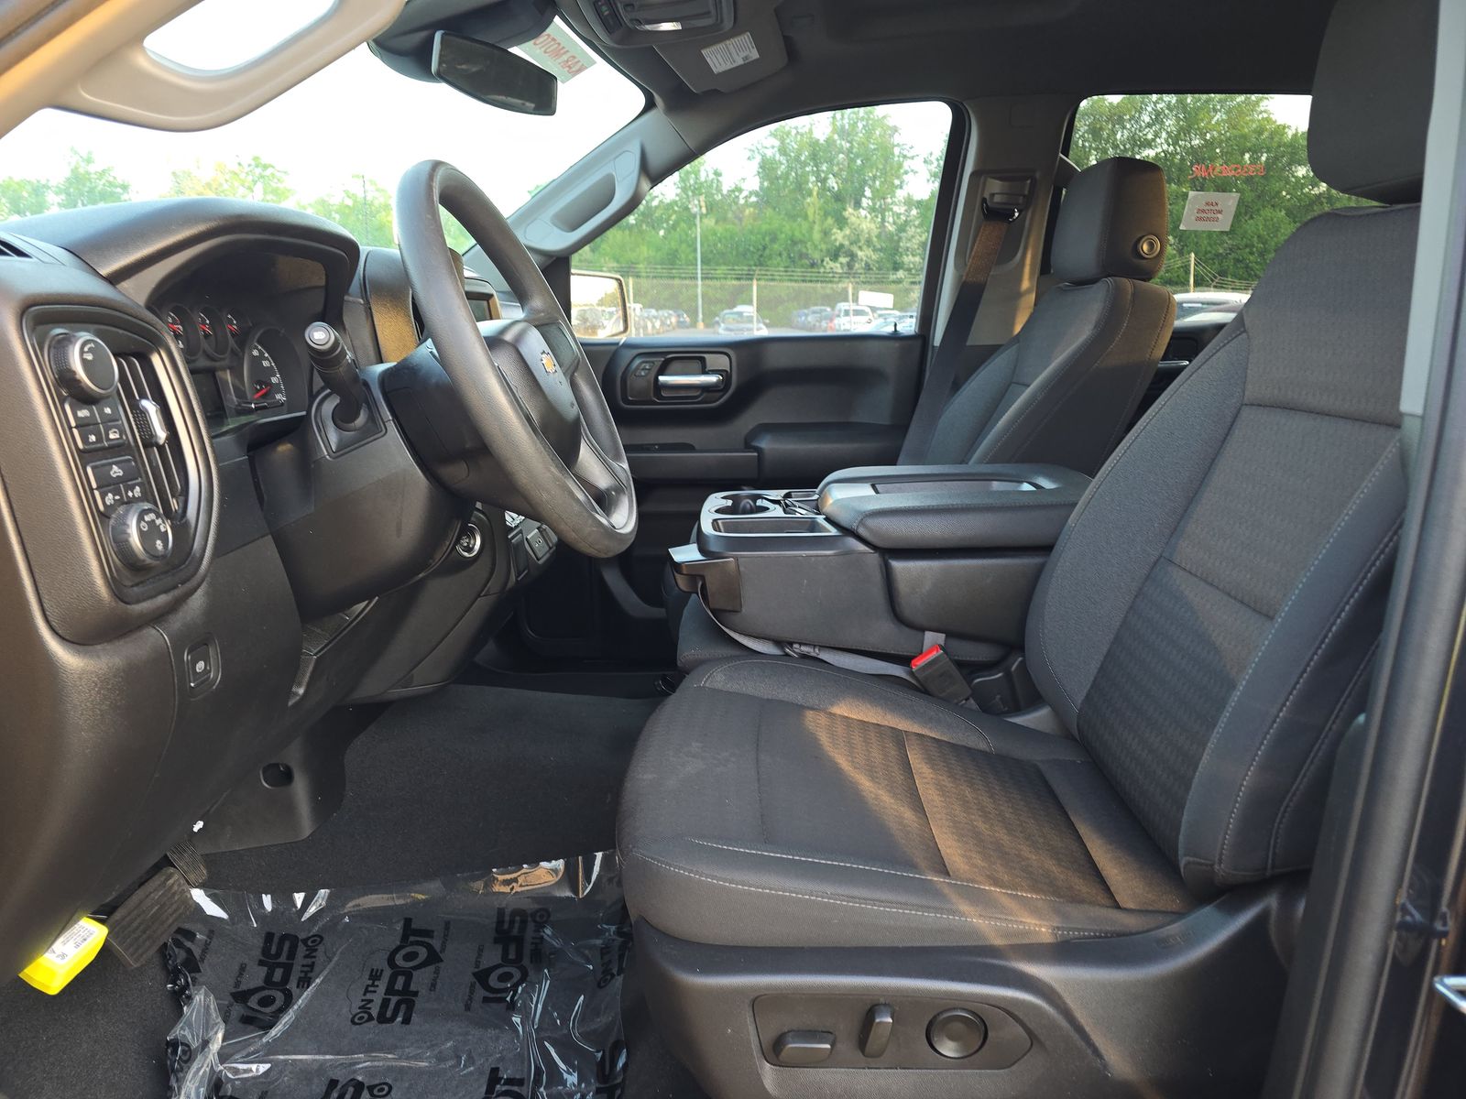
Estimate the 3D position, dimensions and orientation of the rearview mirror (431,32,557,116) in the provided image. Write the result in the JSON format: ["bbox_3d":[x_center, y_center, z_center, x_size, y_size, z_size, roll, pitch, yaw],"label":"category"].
[{"bbox_3d":[-0.308,-0.605,1.243,0.040,0.068,0.240,12,18,24],"label":"rearview mirror"}]

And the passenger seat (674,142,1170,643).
[{"bbox_3d":[0.282,-0.176,1.730,0.840,0.970,0.540,0,14,2],"label":"passenger seat"}]

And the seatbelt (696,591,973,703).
[{"bbox_3d":[0.125,0.128,1.249,0.360,0.120,0.120,0,14,2],"label":"seatbelt"}]

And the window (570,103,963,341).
[{"bbox_3d":[0.025,-0.664,2.004,0.770,0.460,0.040,0,32,2],"label":"window"}]

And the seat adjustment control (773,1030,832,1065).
[{"bbox_3d":[0.052,0.368,0.719,0.047,0.019,0.020,0,14,2],"label":"seat adjustment control"}]

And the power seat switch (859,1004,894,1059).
[{"bbox_3d":[0.106,0.350,0.713,0.017,0.040,0.020,14,14,-2],"label":"power seat switch"}]

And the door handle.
[{"bbox_3d":[-0.093,-0.357,2.080,0.150,0.035,0.030,0,14,2],"label":"door handle"}]

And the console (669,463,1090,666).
[{"bbox_3d":[0.239,0.015,1.351,0.660,0.225,0.330,0,14,2],"label":"console"}]

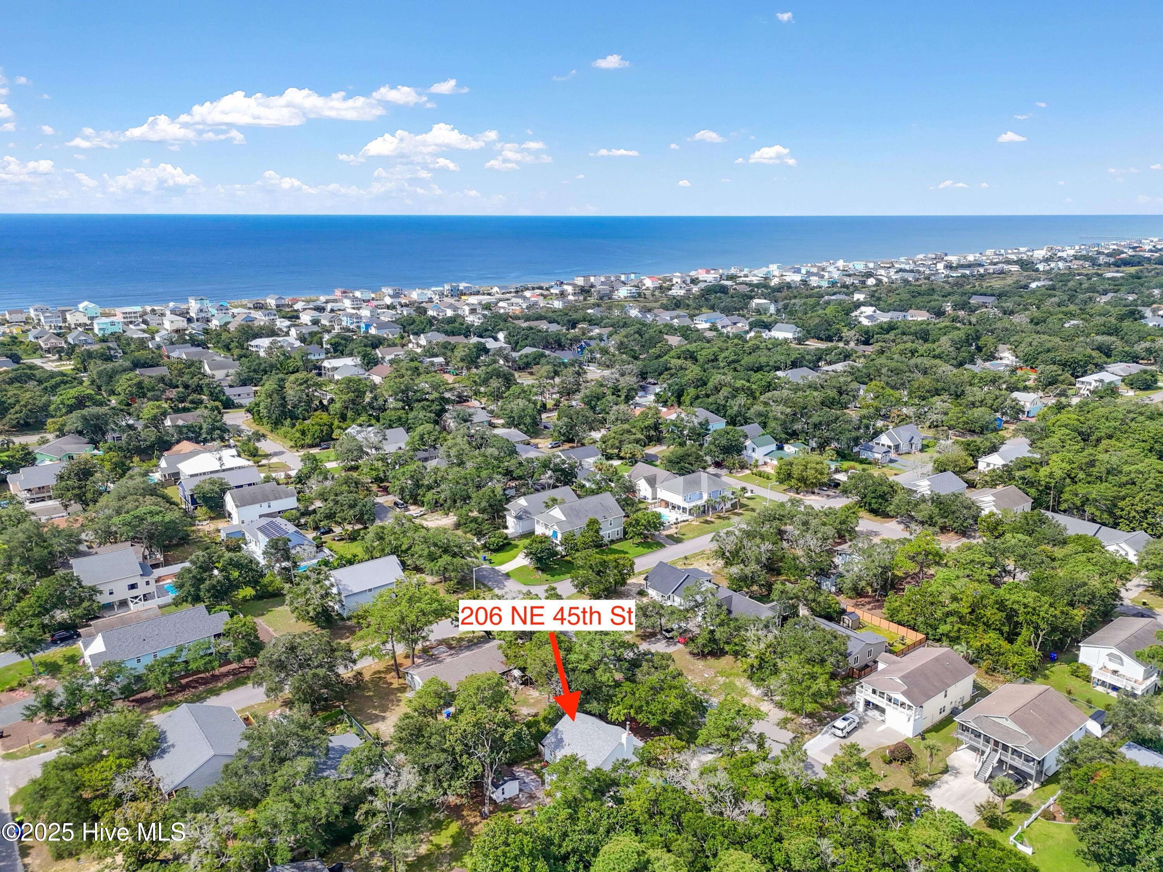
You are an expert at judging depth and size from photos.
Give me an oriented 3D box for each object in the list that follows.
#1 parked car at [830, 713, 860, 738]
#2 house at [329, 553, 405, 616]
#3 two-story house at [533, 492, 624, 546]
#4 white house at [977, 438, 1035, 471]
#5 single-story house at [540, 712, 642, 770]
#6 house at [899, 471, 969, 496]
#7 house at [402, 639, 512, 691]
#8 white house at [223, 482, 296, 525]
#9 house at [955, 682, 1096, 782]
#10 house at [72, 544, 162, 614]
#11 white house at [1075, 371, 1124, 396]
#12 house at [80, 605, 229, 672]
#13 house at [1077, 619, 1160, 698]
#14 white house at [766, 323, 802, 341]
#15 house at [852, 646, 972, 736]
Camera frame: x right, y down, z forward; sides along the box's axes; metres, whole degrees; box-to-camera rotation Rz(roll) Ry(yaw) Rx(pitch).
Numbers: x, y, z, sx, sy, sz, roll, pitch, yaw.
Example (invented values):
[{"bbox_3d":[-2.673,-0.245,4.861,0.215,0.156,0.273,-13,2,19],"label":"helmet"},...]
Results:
[{"bbox_3d":[37.539,41.015,114.425,1.980,1.780,5.050,15,21,43],"label":"parked car"},{"bbox_3d":[-40.758,27.518,152.261,12.113,7.565,10.415,-11,19,-35],"label":"house"},{"bbox_3d":[-0.610,20.400,192.740,18.290,9.900,11.890,-11,19,-35],"label":"two-story house"},{"bbox_3d":[132.670,6.760,247.680,23.120,6.900,9.720,-11,19,-35],"label":"white house"},{"bbox_3d":[1.680,44.950,117.670,10.740,6.410,10.130,-14,21,-40],"label":"single-story house"},{"bbox_3d":[91.002,13.108,207.581,13.622,5.760,9.615,-11,19,-34],"label":"house"},{"bbox_3d":[-18.484,36.407,125.130,15.270,4.937,9.795,-11,19,-36],"label":"house"},{"bbox_3d":[-83.490,16.600,210.420,15.290,7.800,9.980,-12,20,-38],"label":"white house"},{"bbox_3d":[63.720,42.550,117.190,16.560,7.500,11.740,-11,19,-36],"label":"house"},{"bbox_3d":[-87.848,26.535,151.759,11.563,9.728,12.211,-11,19,-36],"label":"house"},{"bbox_3d":[209.621,-21.478,326.301,14.553,8.944,10.816,-11,19,-35],"label":"white house"},{"bbox_3d":[-73.510,35.680,139.940,21.200,8.600,11.000,-12,20,-38],"label":"house"},{"bbox_3d":[92.840,37.080,136.210,17.530,7.900,10.190,-11,19,-35],"label":"house"},{"bbox_3d":[124.490,-62.500,493.760,17.540,9.200,14.000,9,18,29],"label":"white house"},{"bbox_3d":[49.647,36.804,120.232,15.909,6.792,10.313,-11,19,-34],"label":"house"}]

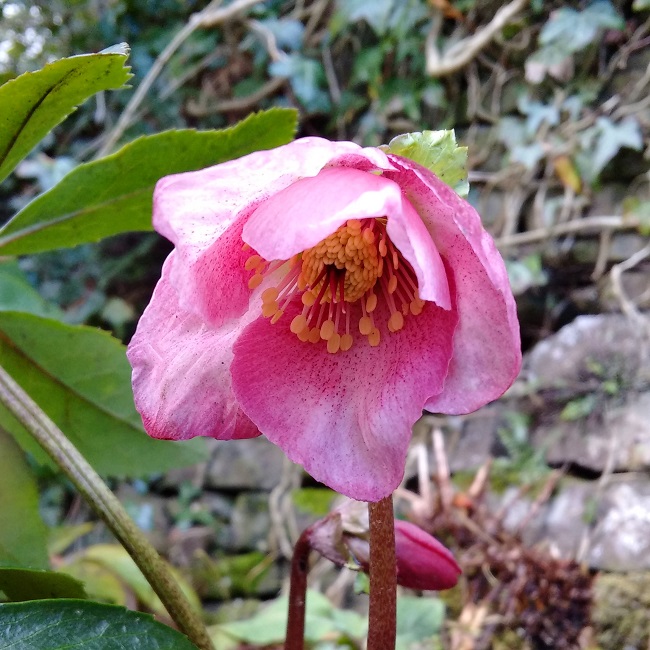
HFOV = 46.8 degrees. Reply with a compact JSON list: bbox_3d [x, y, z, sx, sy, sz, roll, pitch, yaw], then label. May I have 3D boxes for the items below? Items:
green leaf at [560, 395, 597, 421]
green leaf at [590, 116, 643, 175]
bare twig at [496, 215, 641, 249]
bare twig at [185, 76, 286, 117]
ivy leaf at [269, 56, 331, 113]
[{"bbox_3d":[0.250,0.081,0.740,0.035,0.025,0.016,0,-18,0],"label":"green leaf"},{"bbox_3d":[0.296,-0.180,0.760,0.052,0.061,0.022,1,-20,6],"label":"green leaf"},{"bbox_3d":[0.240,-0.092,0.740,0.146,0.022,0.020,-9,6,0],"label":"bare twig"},{"bbox_3d":[-0.098,-0.247,0.820,0.114,0.031,0.022,-16,6,0],"label":"bare twig"},{"bbox_3d":[-0.027,-0.256,0.800,0.064,0.060,0.023,0,-21,0],"label":"ivy leaf"}]

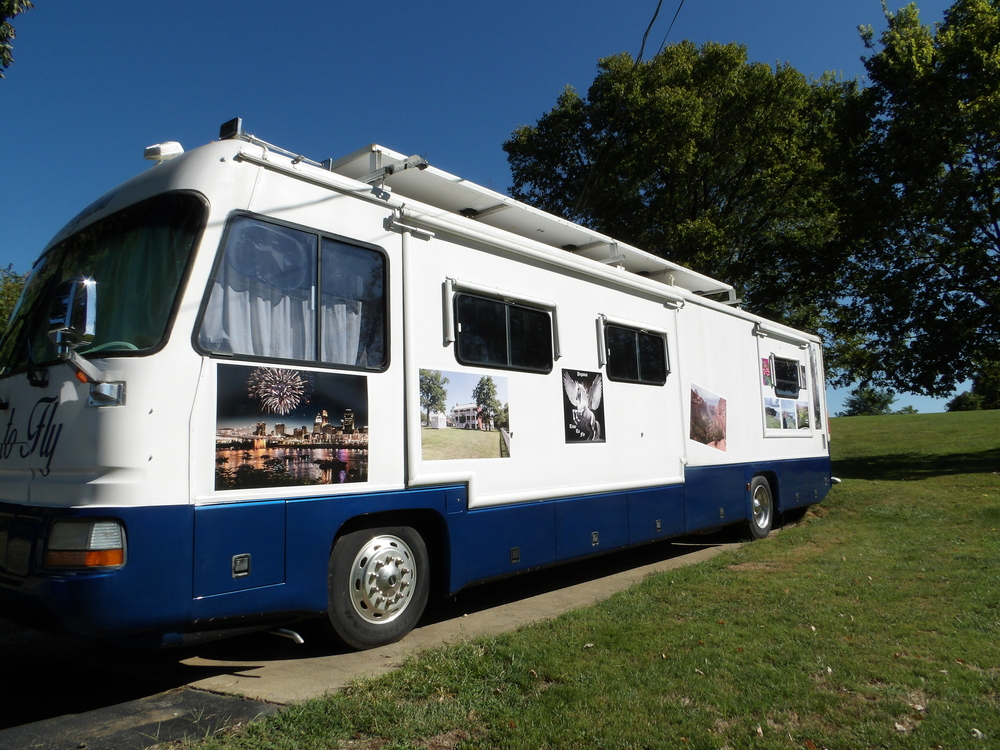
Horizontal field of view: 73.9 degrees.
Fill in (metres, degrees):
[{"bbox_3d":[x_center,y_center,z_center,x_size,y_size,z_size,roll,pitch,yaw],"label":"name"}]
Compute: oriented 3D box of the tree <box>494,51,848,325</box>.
[{"bbox_3d":[6.502,-4.459,23.549,12.000,15.495,12.000,-3,-6,16],"label":"tree"}]

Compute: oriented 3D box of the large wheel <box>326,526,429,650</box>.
[{"bbox_3d":[-0.924,1.476,4.855,0.280,0.950,0.950,-6,-8,42],"label":"large wheel"}]

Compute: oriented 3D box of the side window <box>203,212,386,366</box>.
[{"bbox_3d":[-1.310,-0.534,4.426,0.050,0.970,1.430,-6,-8,42],"label":"side window"}]

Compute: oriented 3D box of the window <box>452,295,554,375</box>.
[{"bbox_3d":[0.070,-0.338,5.876,0.050,0.610,1.298,-6,-8,42],"label":"window"}]

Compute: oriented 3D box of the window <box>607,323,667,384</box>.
[{"bbox_3d":[1.556,-0.200,7.494,0.050,0.605,1.290,-6,-8,42],"label":"window"}]

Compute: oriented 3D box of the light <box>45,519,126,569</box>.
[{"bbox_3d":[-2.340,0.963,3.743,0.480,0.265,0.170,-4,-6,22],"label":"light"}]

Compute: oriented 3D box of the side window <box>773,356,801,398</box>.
[{"bbox_3d":[4.735,0.076,10.958,0.050,0.620,1.130,-6,-8,42],"label":"side window"}]

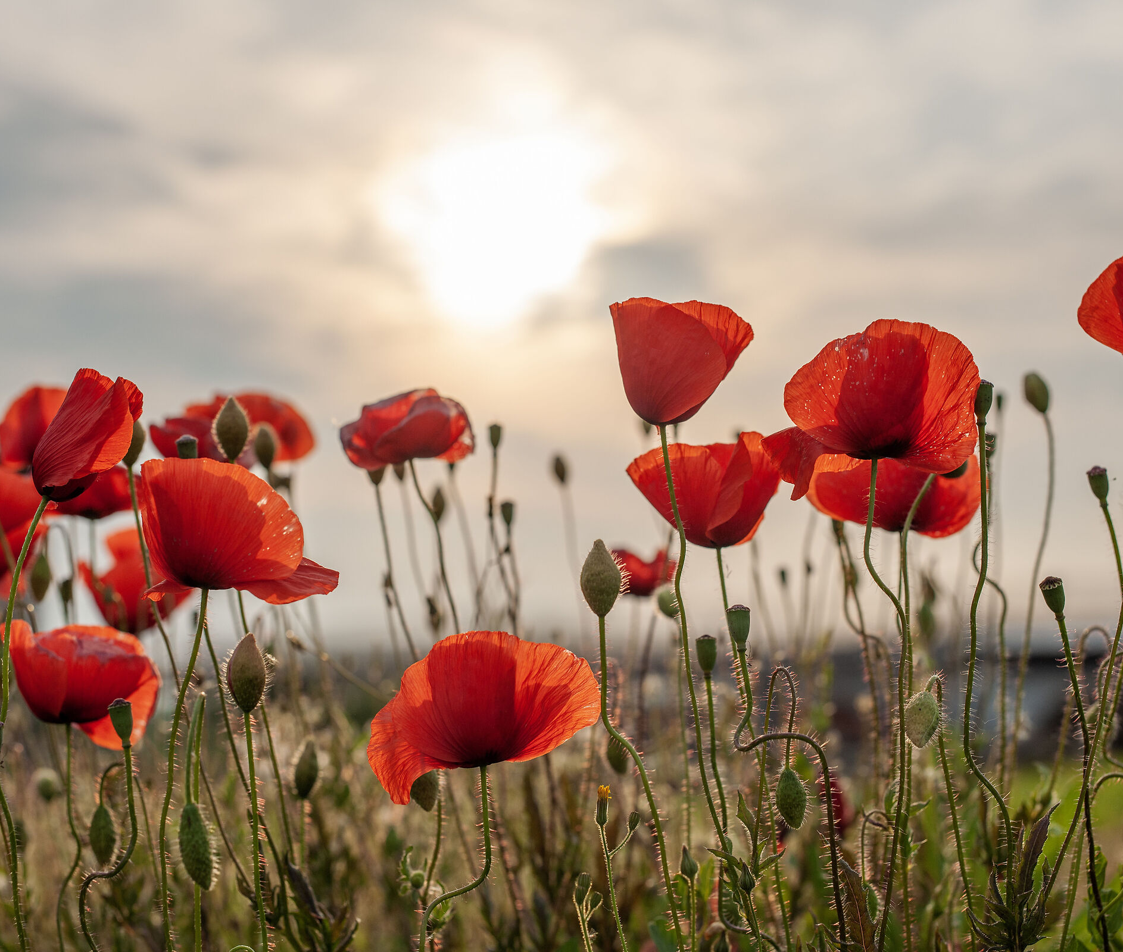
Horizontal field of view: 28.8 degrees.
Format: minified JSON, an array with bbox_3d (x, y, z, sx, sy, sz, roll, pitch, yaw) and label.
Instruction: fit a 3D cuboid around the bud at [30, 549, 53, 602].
[{"bbox_3d":[-0.238,0.046,1.000,0.010,0.023,0.010,1,-5,-13],"label":"bud"}]

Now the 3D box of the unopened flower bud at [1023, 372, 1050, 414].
[{"bbox_3d":[0.176,-0.030,0.806,0.008,0.016,0.008,-16,-6,0],"label":"unopened flower bud"}]

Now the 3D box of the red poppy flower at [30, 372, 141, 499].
[{"bbox_3d":[-0.142,-0.012,0.656,0.025,0.041,0.034,26,-5,0],"label":"red poppy flower"}]

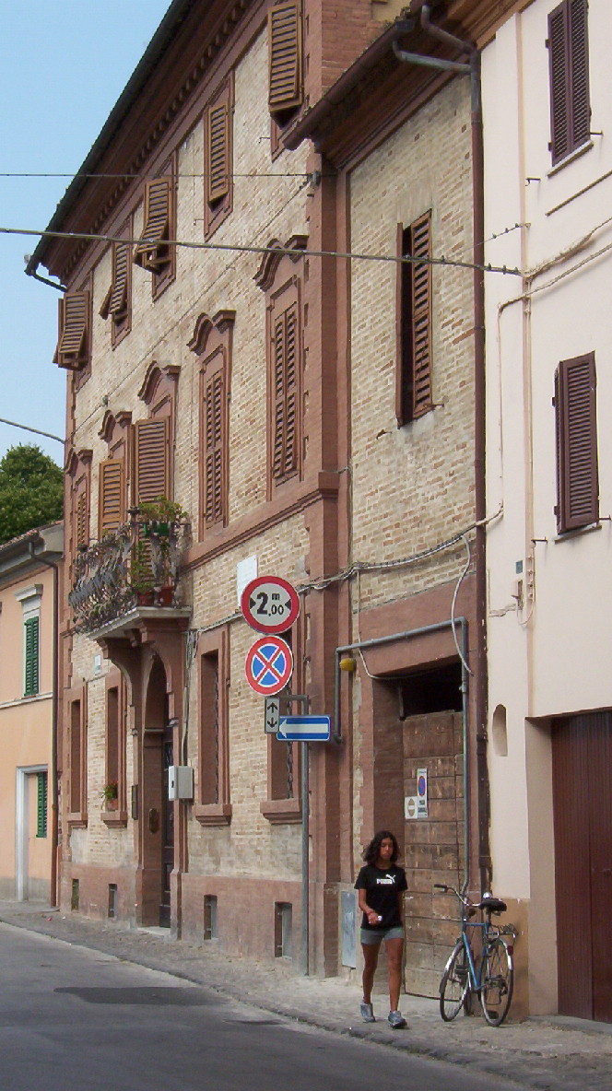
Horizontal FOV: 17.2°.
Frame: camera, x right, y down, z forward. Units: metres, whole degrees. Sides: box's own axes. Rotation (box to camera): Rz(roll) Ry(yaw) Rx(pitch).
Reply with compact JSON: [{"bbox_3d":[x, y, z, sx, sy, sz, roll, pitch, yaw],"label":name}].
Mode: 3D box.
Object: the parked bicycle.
[{"bbox_3d":[1.335,3.303,16.205,0.550,1.080,1.750,2,-8,-14],"label":"parked bicycle"}]

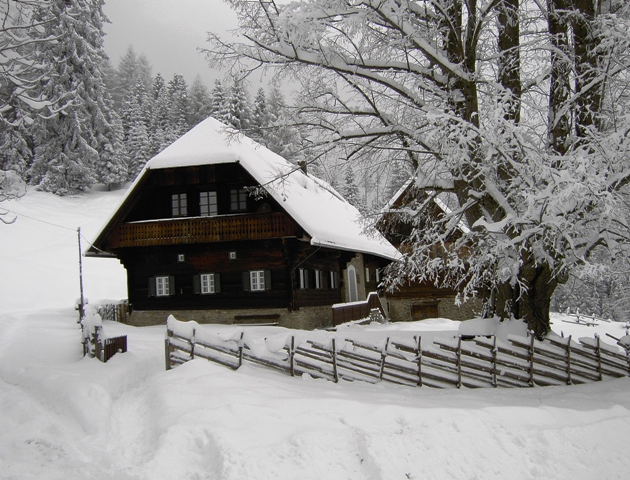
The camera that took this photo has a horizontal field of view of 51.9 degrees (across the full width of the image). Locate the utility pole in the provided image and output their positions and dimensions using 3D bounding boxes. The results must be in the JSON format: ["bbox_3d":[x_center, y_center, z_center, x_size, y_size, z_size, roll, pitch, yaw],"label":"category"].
[{"bbox_3d":[-9.984,1.473,27.684,0.130,4.097,0.130,-5,-5,0],"label":"utility pole"}]

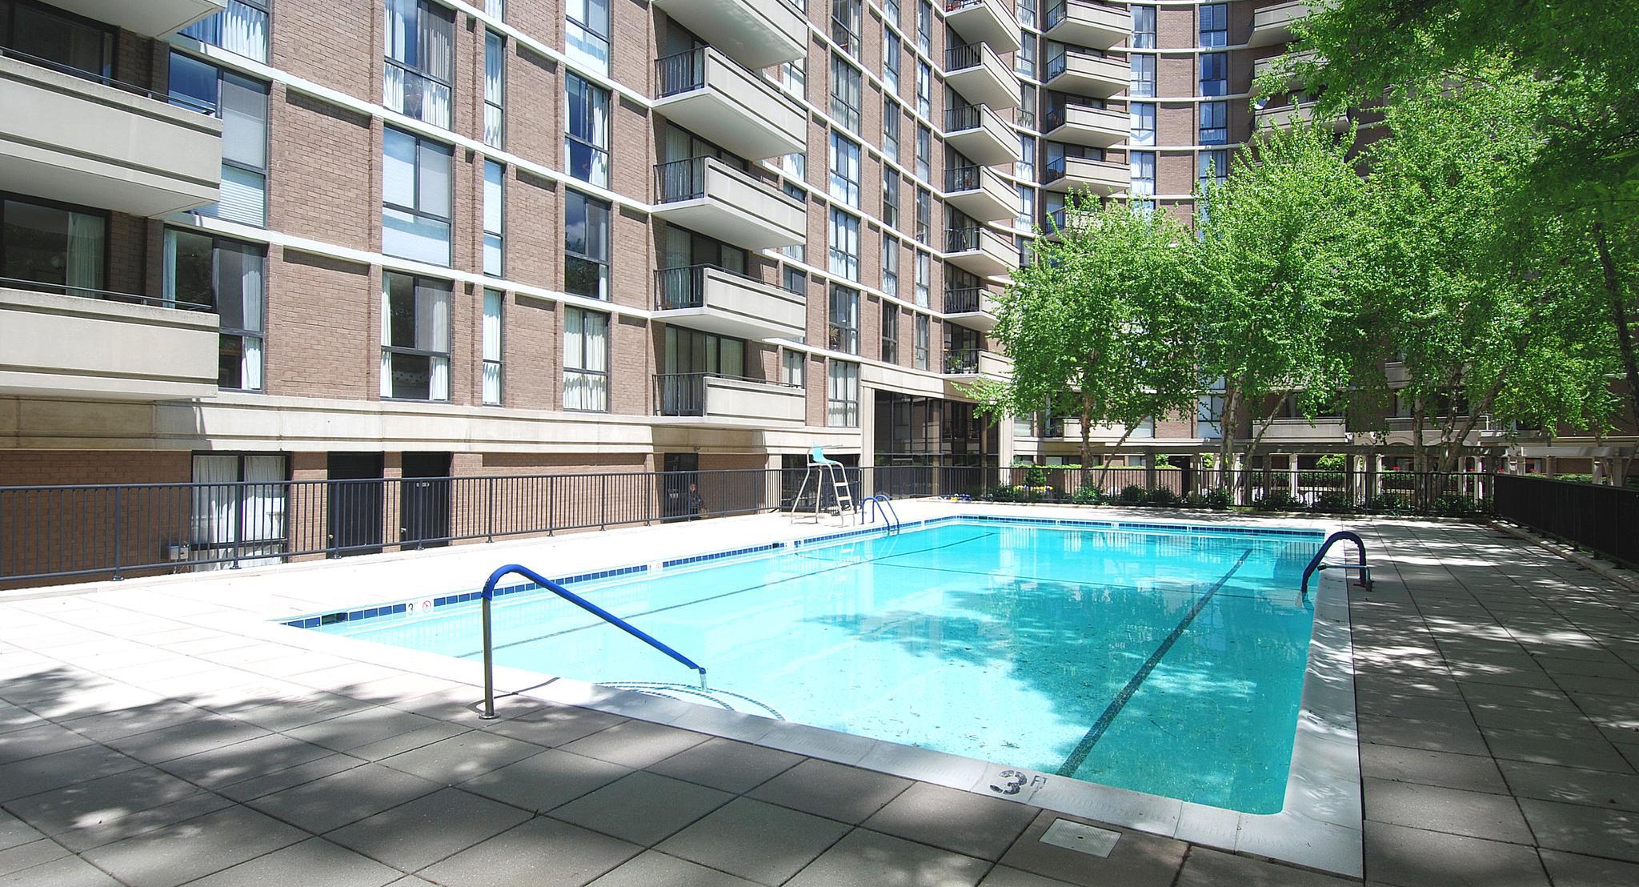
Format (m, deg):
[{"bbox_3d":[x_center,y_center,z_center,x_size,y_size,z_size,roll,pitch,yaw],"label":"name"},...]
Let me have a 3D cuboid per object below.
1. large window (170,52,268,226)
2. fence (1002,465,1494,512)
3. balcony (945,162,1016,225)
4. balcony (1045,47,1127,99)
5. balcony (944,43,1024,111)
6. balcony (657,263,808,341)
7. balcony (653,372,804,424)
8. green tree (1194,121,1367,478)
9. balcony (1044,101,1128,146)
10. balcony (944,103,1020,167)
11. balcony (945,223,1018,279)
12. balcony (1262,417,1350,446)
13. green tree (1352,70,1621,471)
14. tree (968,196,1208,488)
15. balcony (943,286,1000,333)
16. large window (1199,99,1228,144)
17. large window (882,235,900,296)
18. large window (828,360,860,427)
[{"bbox_3d":[-9.418,-4.696,12.943,0.150,2.421,1.305,0,-1,32],"label":"large window"},{"bbox_3d":[11.378,1.343,23.660,12.650,1.100,0.070,-1,-1,31],"label":"fence"},{"bbox_3d":[7.495,-11.302,37.406,1.779,1.050,4.400,-1,-1,33],"label":"balcony"},{"bbox_3d":[14.016,-19.139,42.781,4.128,1.050,1.779,0,-1,-22],"label":"balcony"},{"bbox_3d":[7.444,-16.364,36.956,1.800,1.100,4.500,-1,-1,33],"label":"balcony"},{"bbox_3d":[-2.320,-3.735,22.374,1.750,1.220,4.450,0,-1,32],"label":"balcony"},{"bbox_3d":[-2.337,-1.045,22.339,1.750,1.220,4.450,0,-1,32],"label":"balcony"},{"bbox_3d":[14.131,-3.892,25.200,5.600,11.920,5.700,-1,-1,32],"label":"green tree"},{"bbox_3d":[14.250,-16.808,43.470,4.150,1.220,1.750,1,-1,-20],"label":"balcony"},{"bbox_3d":[7.366,-13.725,36.992,1.900,1.120,4.550,-1,-1,32],"label":"balcony"},{"bbox_3d":[7.444,-8.456,36.798,1.800,1.100,4.500,-1,-1,33],"label":"balcony"},{"bbox_3d":[24.595,-0.629,42.105,4.087,1.220,1.779,0,-1,20],"label":"balcony"},{"bbox_3d":[18.844,-4.241,23.300,7.000,12.560,6.700,-1,-1,32],"label":"green tree"},{"bbox_3d":[9.009,-3.112,27.700,7.000,10.430,6.800,-1,-1,32],"label":"tree"},{"bbox_3d":[7.444,-5.816,36.745,1.800,1.100,4.500,-1,-1,33],"label":"balcony"},{"bbox_3d":[21.050,-17.057,43.950,1.420,2.360,0.150,0,-1,6],"label":"large window"},{"bbox_3d":[2.704,-6.890,32.058,0.150,2.330,1.420,-1,-1,32],"label":"large window"},{"bbox_3d":[0.806,-1.771,29.186,0.150,2.394,2.327,0,-1,32],"label":"large window"}]

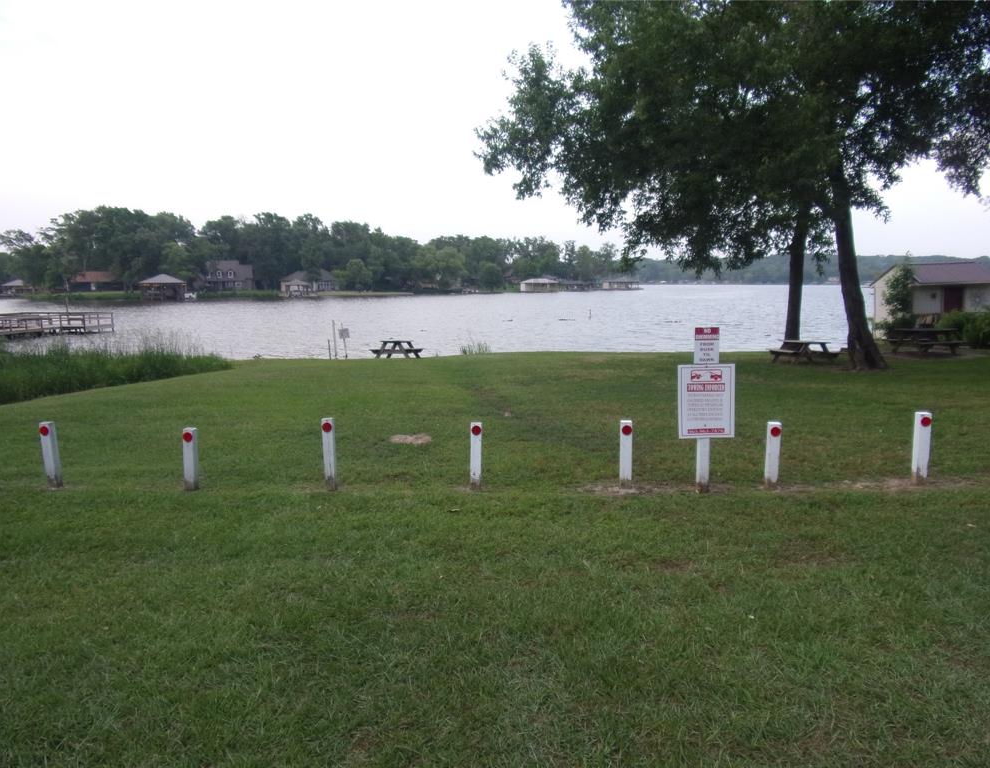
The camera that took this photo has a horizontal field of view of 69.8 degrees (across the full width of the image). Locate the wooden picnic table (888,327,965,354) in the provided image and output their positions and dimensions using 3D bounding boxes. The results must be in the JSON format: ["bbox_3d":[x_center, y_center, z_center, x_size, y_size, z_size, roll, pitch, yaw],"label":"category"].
[{"bbox_3d":[14.600,-1.433,24.061,1.830,0.760,1.500,-2,8,-10],"label":"wooden picnic table"}]

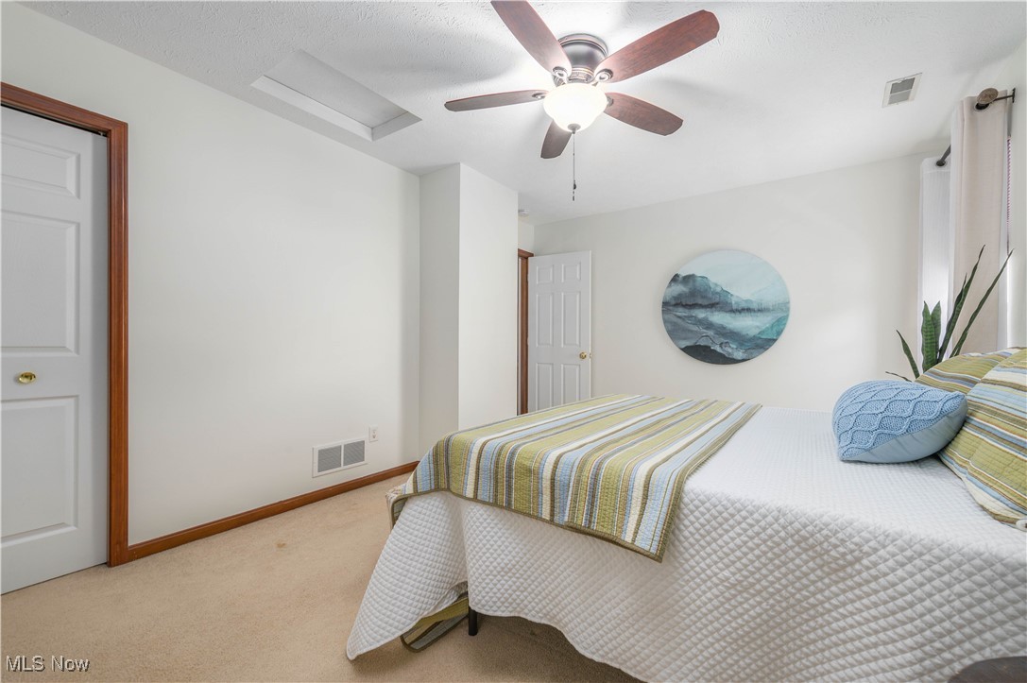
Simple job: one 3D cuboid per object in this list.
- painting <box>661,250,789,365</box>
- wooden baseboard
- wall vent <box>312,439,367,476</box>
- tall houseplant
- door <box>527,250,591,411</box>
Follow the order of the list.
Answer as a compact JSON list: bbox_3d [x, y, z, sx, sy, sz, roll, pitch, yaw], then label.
[{"bbox_3d":[1.887,-0.306,3.627,1.030,1.030,0.035,1,0,36],"label":"painting"},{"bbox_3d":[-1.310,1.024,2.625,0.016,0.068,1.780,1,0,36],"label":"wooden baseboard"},{"bbox_3d":[-1.192,0.802,2.786,0.015,0.200,0.410,1,0,36],"label":"wall vent"},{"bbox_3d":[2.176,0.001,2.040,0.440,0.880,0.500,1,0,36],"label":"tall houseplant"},{"bbox_3d":[0.517,0.025,4.553,0.760,2.030,0.038,1,0,29],"label":"door"}]

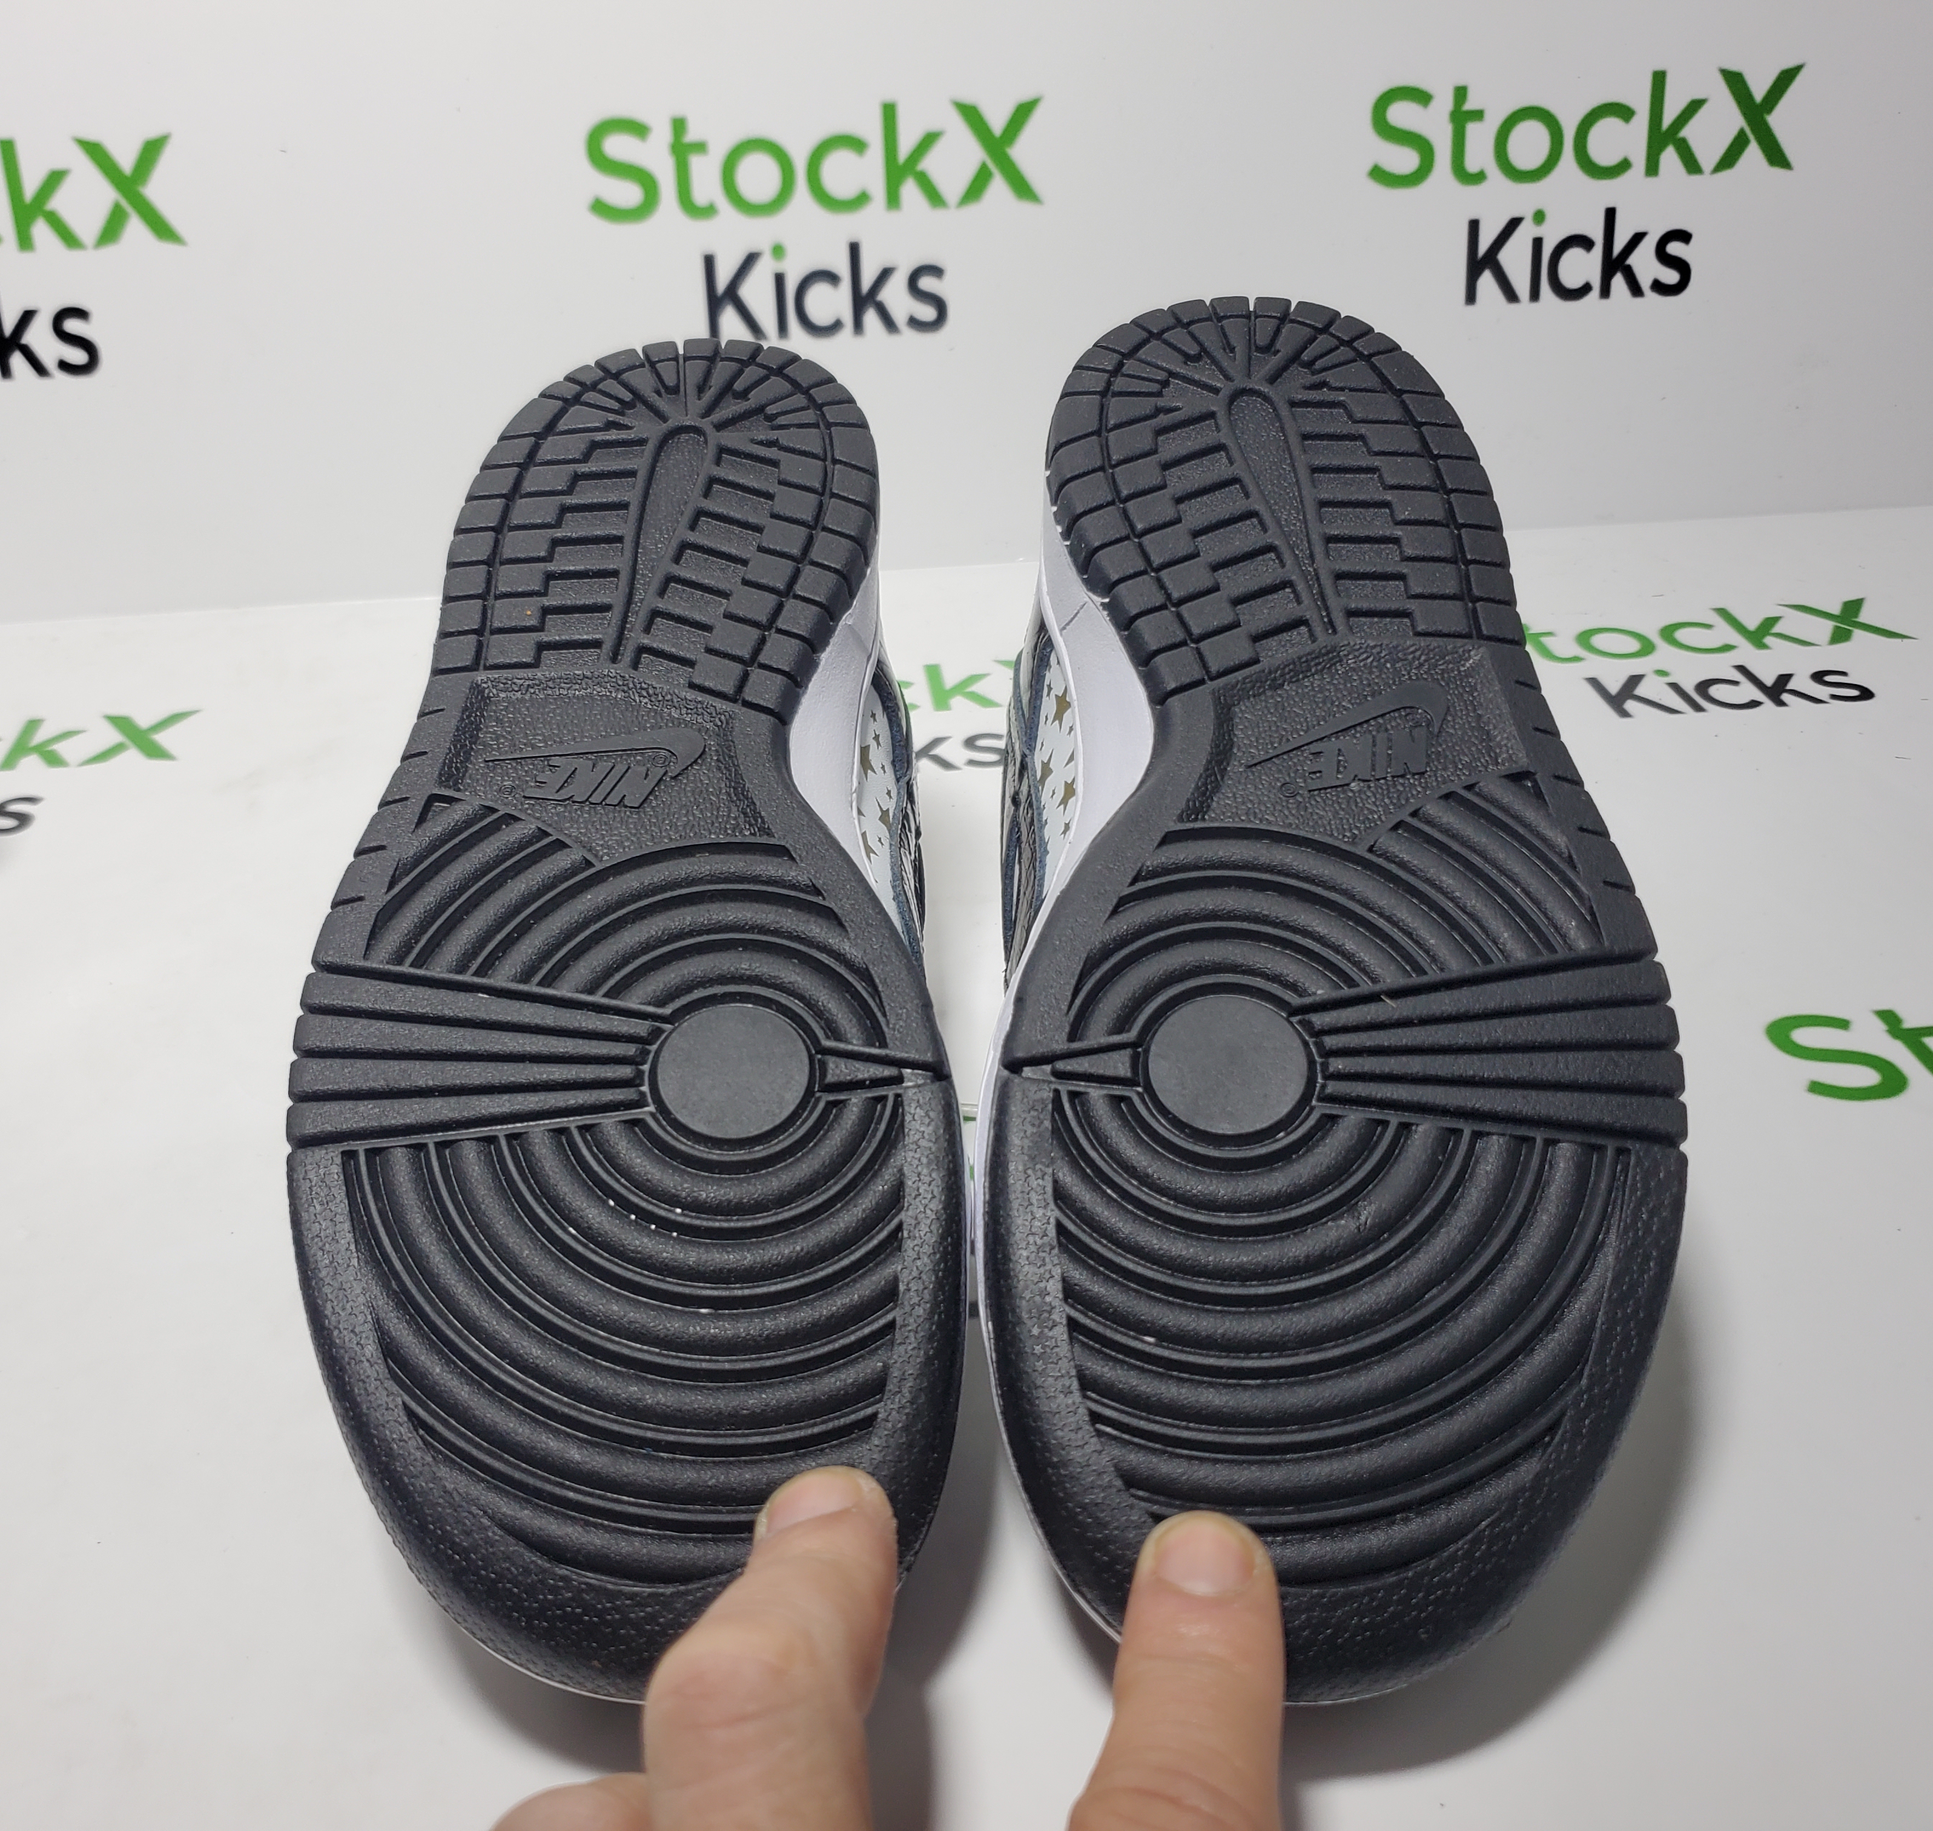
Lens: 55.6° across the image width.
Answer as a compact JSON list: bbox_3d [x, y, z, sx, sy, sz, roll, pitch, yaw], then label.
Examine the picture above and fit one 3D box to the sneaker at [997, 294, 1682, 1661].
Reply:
[{"bbox_3d":[0.063,0.014,0.378,0.112,0.118,0.289,-2,57,3],"label":"sneaker"}]

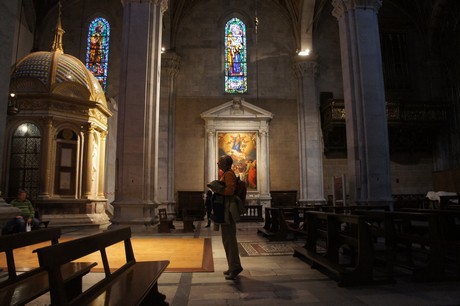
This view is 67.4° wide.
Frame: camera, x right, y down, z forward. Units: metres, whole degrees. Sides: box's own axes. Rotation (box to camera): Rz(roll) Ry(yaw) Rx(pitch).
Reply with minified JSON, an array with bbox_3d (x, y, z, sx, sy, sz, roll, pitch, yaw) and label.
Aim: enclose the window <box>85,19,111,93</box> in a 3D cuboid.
[{"bbox_3d":[-8.223,-6.058,21.508,1.362,5.076,0.200,0,-8,-4],"label":"window"}]

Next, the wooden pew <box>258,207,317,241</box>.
[{"bbox_3d":[1.490,2.140,10.660,0.930,0.870,2.301,0,-8,-4],"label":"wooden pew"}]

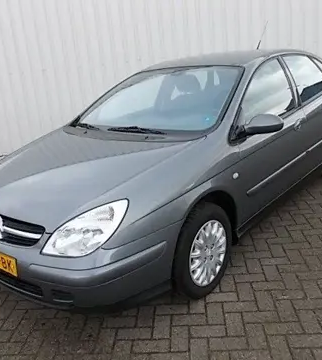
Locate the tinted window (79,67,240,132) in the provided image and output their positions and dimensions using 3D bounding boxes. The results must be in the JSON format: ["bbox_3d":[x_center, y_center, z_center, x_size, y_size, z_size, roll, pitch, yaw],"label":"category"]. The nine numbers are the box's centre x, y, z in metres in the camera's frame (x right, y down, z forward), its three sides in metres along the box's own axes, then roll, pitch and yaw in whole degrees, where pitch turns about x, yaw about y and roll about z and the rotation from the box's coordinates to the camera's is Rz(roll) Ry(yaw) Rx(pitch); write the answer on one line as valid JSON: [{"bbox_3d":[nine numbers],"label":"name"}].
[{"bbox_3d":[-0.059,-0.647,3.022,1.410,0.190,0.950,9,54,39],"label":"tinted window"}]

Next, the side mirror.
[{"bbox_3d":[0.617,-0.351,2.411,0.230,0.150,0.150,9,22,39],"label":"side mirror"}]

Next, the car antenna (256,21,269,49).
[{"bbox_3d":[1.118,-1.585,4.262,0.020,0.420,0.020,9,-21,39],"label":"car antenna"}]

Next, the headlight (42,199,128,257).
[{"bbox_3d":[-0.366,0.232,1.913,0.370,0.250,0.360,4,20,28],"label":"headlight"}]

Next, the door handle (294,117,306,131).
[{"bbox_3d":[1.097,-0.451,3.089,0.060,0.085,0.200,9,22,39],"label":"door handle"}]

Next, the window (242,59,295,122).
[{"bbox_3d":[0.741,-0.657,2.857,0.100,0.460,0.980,-12,9,44],"label":"window"}]

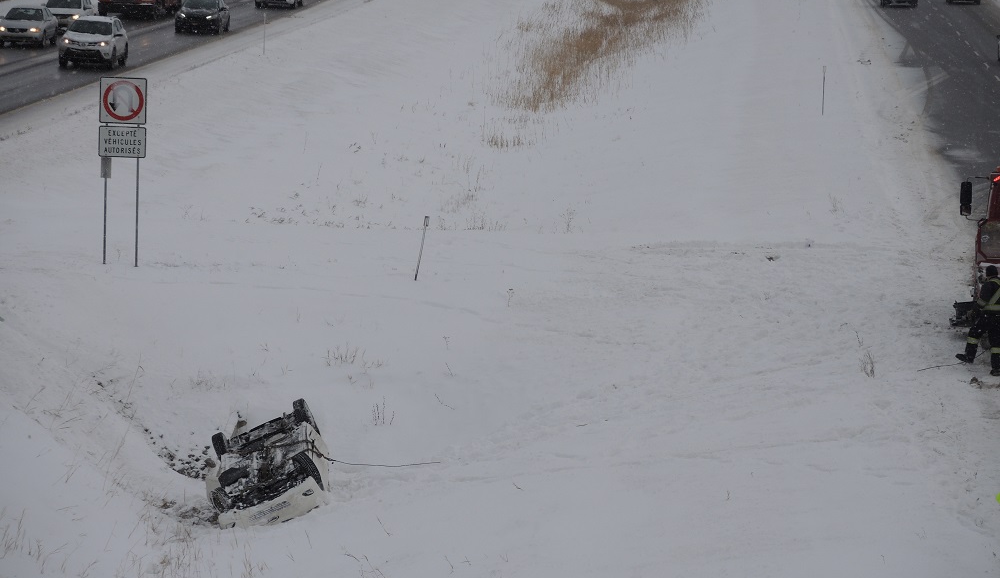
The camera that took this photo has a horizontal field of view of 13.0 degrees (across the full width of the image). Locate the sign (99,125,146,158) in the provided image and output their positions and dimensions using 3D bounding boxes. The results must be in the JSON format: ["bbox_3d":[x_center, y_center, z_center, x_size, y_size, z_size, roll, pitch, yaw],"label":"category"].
[{"bbox_3d":[-7.311,-2.846,85.000,0.900,0.600,0.030,1,6,-3],"label":"sign"}]

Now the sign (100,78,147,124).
[{"bbox_3d":[-7.294,-3.645,85.000,0.900,0.900,0.030,1,6,-3],"label":"sign"}]

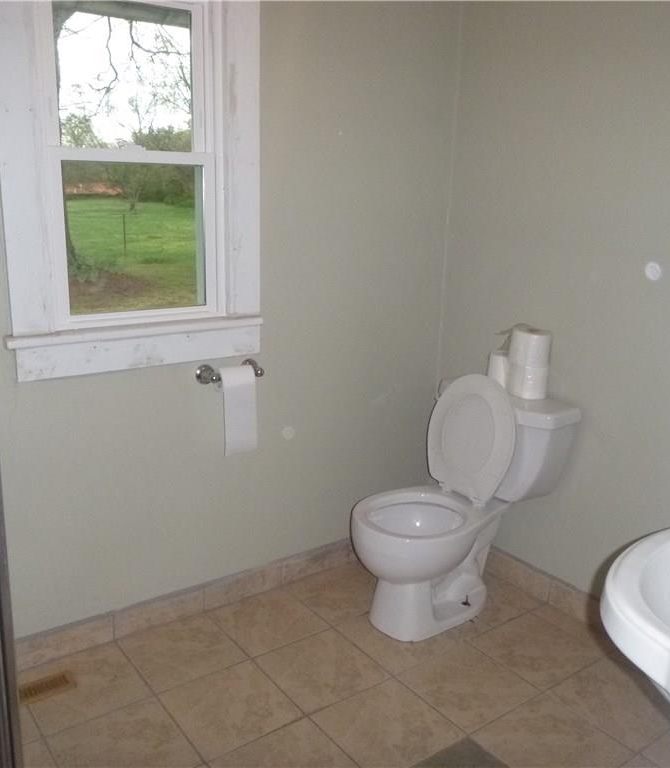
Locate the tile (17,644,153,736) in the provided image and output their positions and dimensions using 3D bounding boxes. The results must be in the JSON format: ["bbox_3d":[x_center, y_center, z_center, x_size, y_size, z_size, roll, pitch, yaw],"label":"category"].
[{"bbox_3d":[-0.714,0.859,2.096,0.300,0.012,0.312,-9,17,-35],"label":"tile"}]

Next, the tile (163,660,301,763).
[{"bbox_3d":[-0.287,0.886,2.030,0.300,0.012,0.300,-9,17,-35],"label":"tile"}]

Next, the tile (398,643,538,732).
[{"bbox_3d":[0.391,0.889,2.179,0.317,0.010,0.302,-9,17,-35],"label":"tile"}]

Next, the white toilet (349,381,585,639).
[{"bbox_3d":[0.362,0.377,2.461,0.670,0.800,0.490,-9,17,-35],"label":"white toilet"}]

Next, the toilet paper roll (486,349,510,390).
[{"bbox_3d":[0.583,-0.031,2.563,0.115,0.108,0.115,-9,17,-35],"label":"toilet paper roll"}]

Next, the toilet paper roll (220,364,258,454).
[{"bbox_3d":[-0.316,0.079,2.350,0.112,0.276,0.060,-9,17,-35],"label":"toilet paper roll"}]

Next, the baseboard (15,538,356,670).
[{"bbox_3d":[-0.312,0.704,2.607,1.586,0.105,0.014,-9,17,-35],"label":"baseboard"}]

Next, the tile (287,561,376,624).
[{"bbox_3d":[0.020,0.749,2.622,0.300,0.012,0.312,-9,17,-35],"label":"tile"}]

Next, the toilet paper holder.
[{"bbox_3d":[-0.322,-0.031,2.352,0.223,0.063,0.086,-9,17,-35],"label":"toilet paper holder"}]

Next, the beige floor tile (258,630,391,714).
[{"bbox_3d":[-0.042,0.863,2.233,0.302,0.010,0.307,-9,17,-35],"label":"beige floor tile"}]

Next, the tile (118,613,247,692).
[{"bbox_3d":[-0.476,0.833,2.305,0.305,0.010,0.308,-9,17,-35],"label":"tile"}]

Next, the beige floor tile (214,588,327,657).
[{"bbox_3d":[-0.225,0.785,2.447,0.300,0.012,0.312,-9,17,-35],"label":"beige floor tile"}]

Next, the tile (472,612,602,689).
[{"bbox_3d":[0.642,0.850,2.364,0.305,0.010,0.305,-9,17,-35],"label":"tile"}]

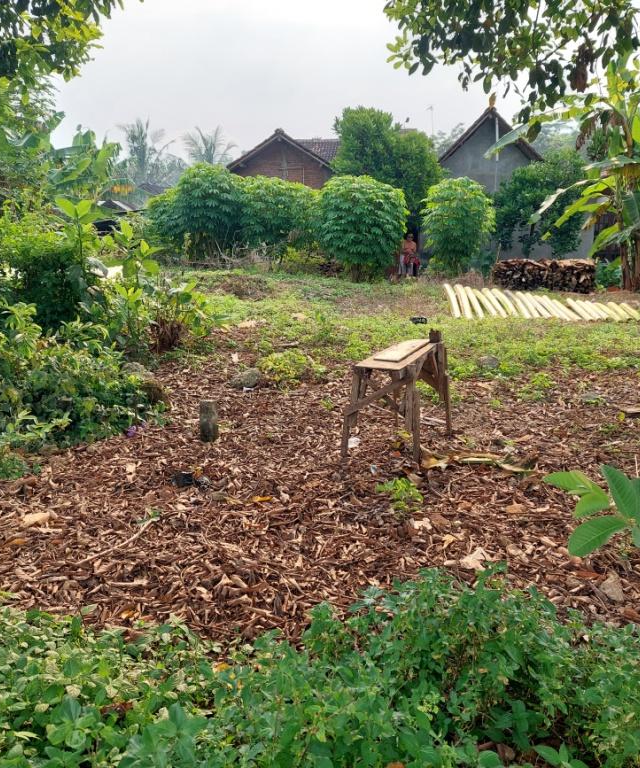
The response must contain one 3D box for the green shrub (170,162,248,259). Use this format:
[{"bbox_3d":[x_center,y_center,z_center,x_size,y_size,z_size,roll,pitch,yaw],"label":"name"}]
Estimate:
[{"bbox_3d":[-3.376,-5.163,21.500,2.300,2.900,2.200,0,12,0],"label":"green shrub"}]

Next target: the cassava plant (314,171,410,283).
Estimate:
[{"bbox_3d":[1.070,-4.034,18.300,2.200,2.650,2.150,0,12,0],"label":"cassava plant"}]

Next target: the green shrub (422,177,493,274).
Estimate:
[{"bbox_3d":[3.796,-4.375,19.600,1.850,2.650,1.800,0,12,0],"label":"green shrub"}]

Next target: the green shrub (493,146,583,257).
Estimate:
[{"bbox_3d":[6.309,-5.125,20.500,2.600,3.350,2.300,0,12,0],"label":"green shrub"}]

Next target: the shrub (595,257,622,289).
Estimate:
[{"bbox_3d":[6.728,-2.591,16.500,0.700,0.720,0.600,0,12,0],"label":"shrub"}]

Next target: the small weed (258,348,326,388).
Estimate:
[{"bbox_3d":[-0.285,-0.175,7.100,0.620,0.310,0.520,0,12,0],"label":"small weed"}]

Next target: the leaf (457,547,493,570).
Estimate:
[{"bbox_3d":[0.742,0.840,3.400,0.155,0.045,0.120,0,12,0],"label":"leaf"}]

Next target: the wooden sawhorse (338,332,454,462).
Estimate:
[{"bbox_3d":[0.553,0.039,5.048,0.530,0.770,0.830,6,14,25],"label":"wooden sawhorse"}]

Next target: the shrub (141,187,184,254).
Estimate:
[{"bbox_3d":[-4.896,-5.181,22.500,1.700,2.200,1.700,0,12,0],"label":"shrub"}]

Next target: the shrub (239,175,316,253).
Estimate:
[{"bbox_3d":[-1.379,-5.252,22.000,2.500,2.600,2.200,0,12,0],"label":"shrub"}]

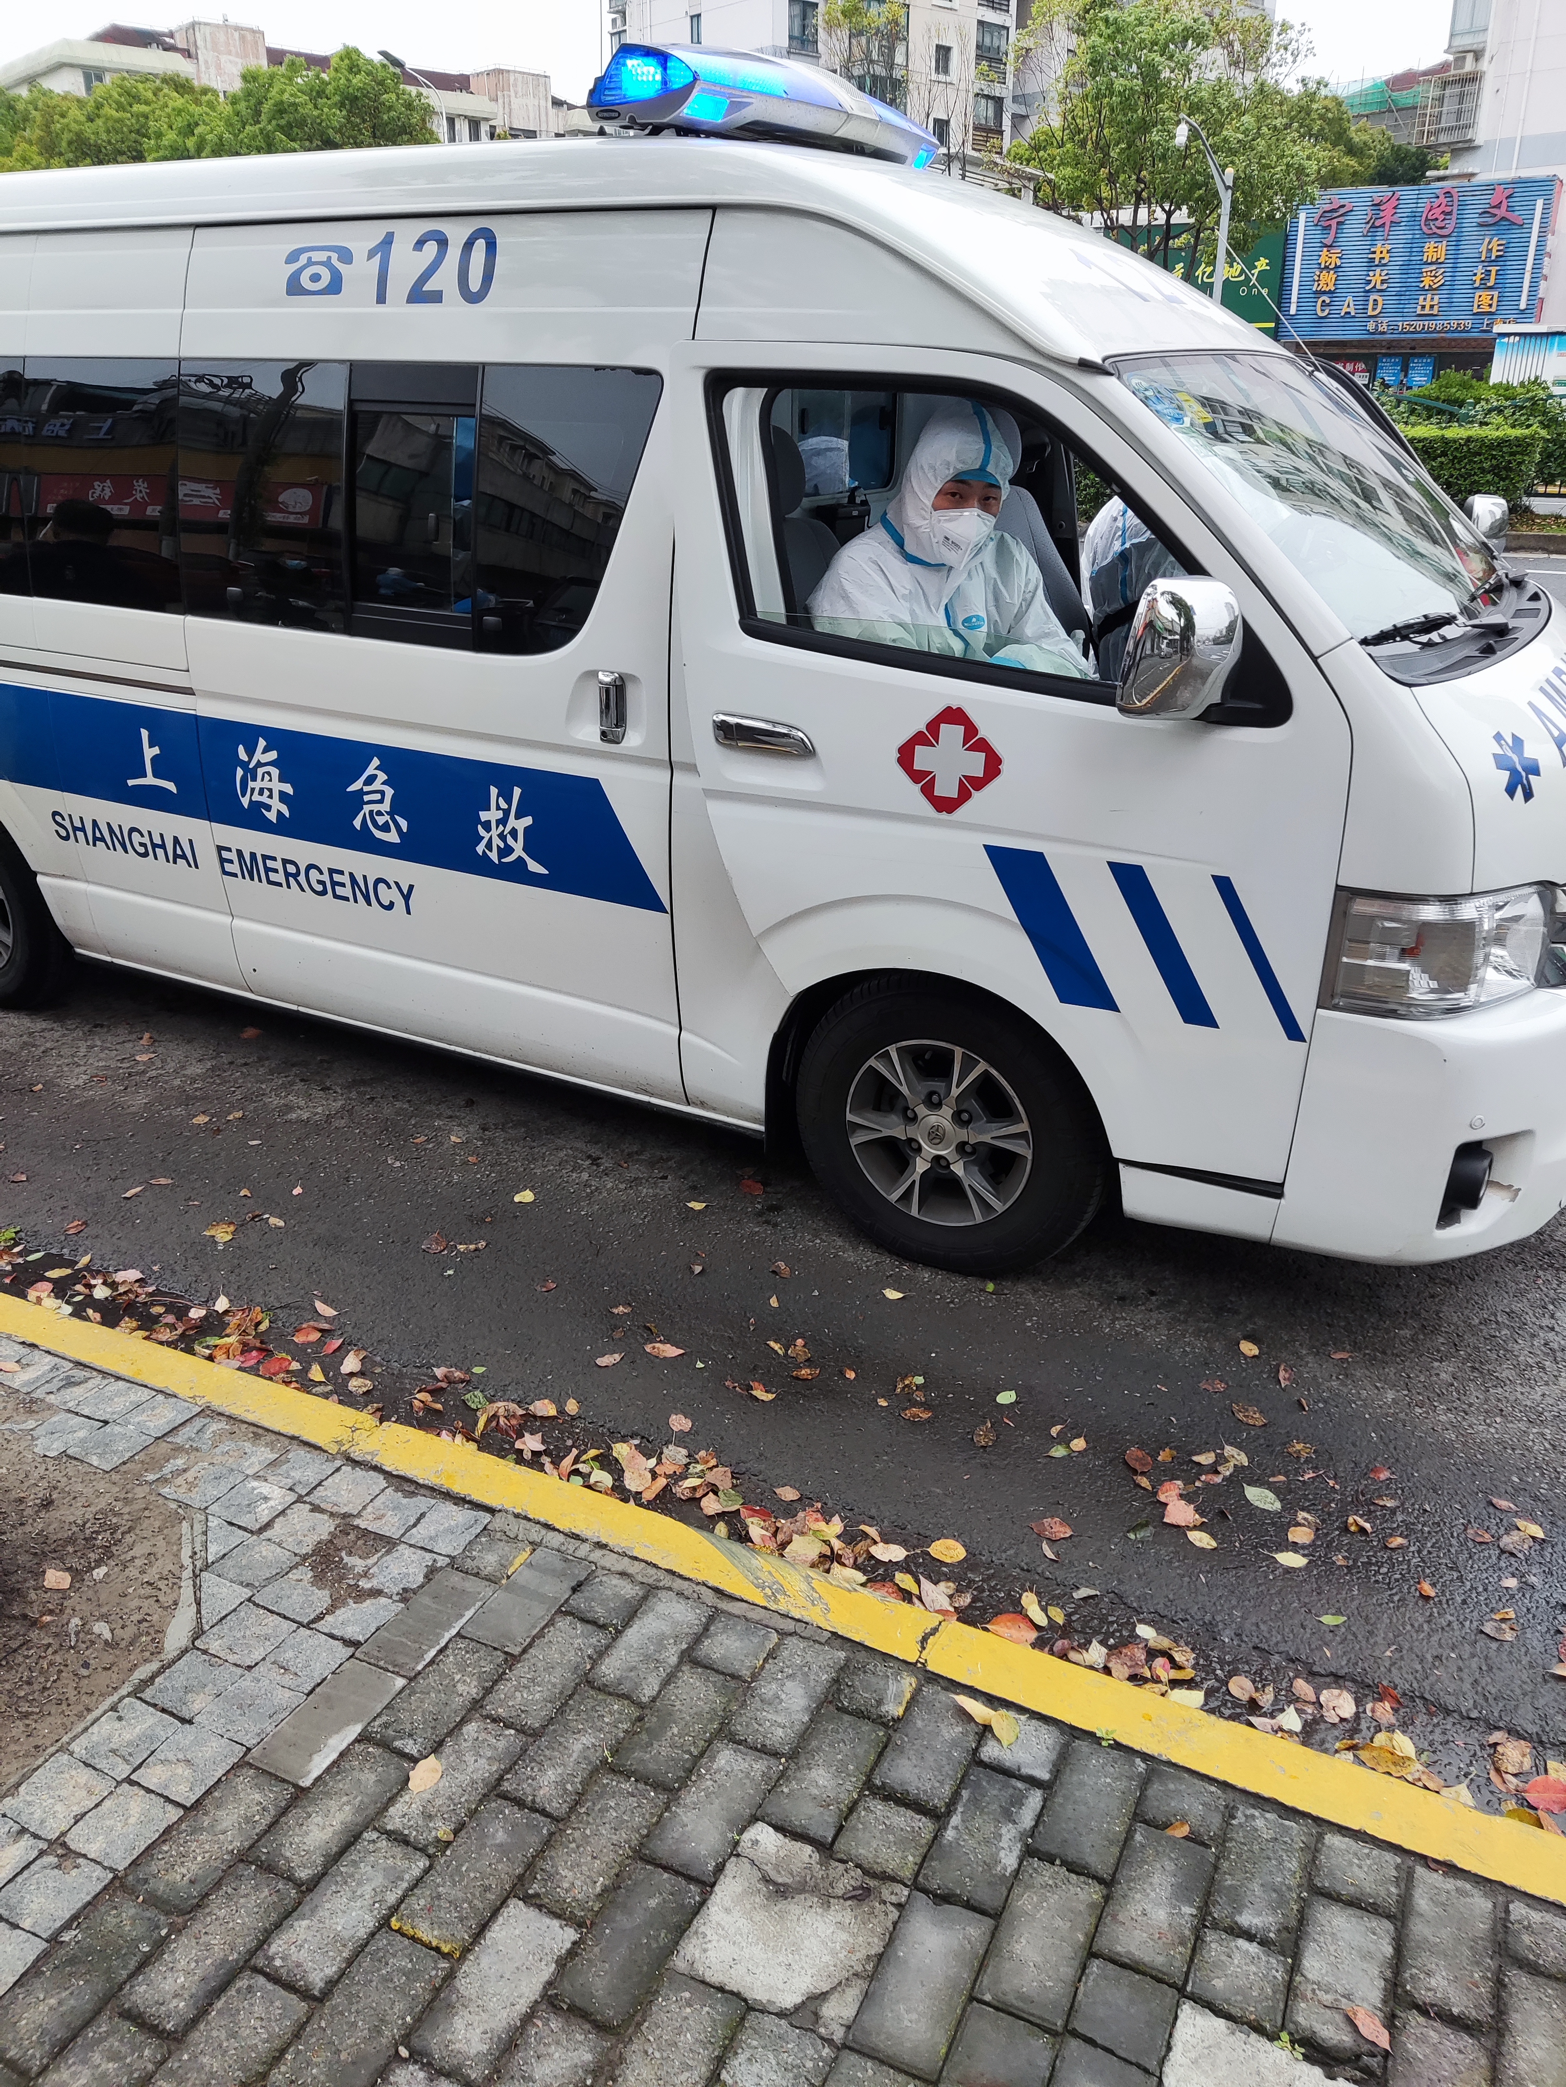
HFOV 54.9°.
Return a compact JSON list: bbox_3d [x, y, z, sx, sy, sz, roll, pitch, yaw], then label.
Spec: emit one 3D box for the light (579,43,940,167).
[{"bbox_3d":[0.047,-2.087,3.382,0.335,0.175,1.260,13,27,25],"label":"light"}]

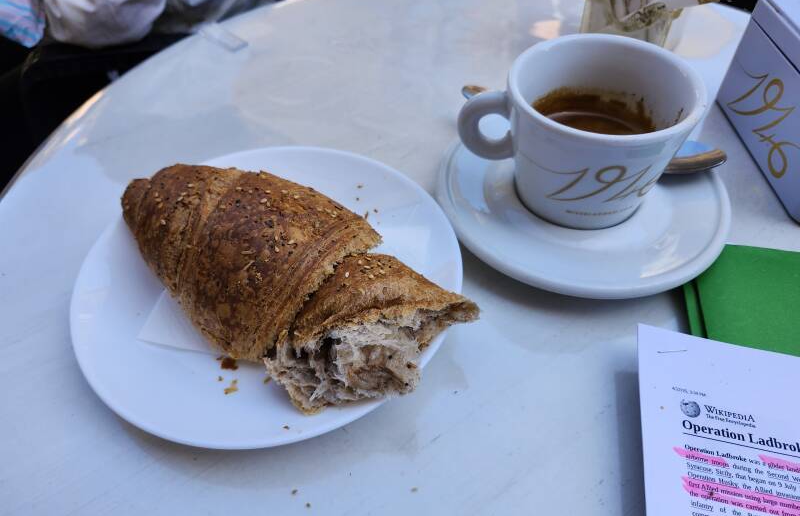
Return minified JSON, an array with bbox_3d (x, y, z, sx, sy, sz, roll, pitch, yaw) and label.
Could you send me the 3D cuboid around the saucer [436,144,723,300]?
[{"bbox_3d":[0.090,-0.031,0.280,0.146,0.021,0.146,-1,49,1],"label":"saucer"}]

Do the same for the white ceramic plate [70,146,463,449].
[{"bbox_3d":[-0.059,0.009,0.255,0.174,0.020,0.174,-1,50,1],"label":"white ceramic plate"}]

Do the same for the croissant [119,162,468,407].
[{"bbox_3d":[-0.058,0.001,0.228,0.157,0.051,0.078,30,56,24],"label":"croissant"}]

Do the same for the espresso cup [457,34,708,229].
[{"bbox_3d":[0.082,-0.059,0.263,0.107,0.066,0.086,10,50,10],"label":"espresso cup"}]

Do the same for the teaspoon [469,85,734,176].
[{"bbox_3d":[0.104,-0.074,0.299,0.145,0.016,0.030,18,52,16],"label":"teaspoon"}]

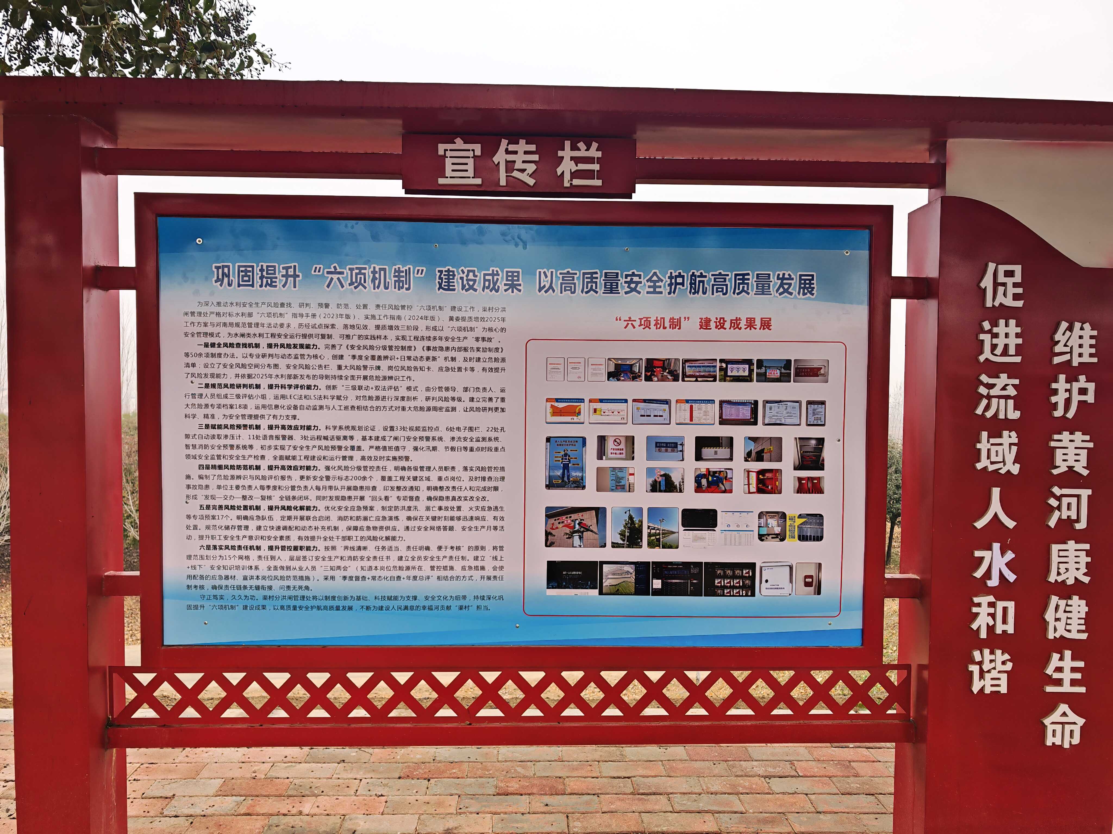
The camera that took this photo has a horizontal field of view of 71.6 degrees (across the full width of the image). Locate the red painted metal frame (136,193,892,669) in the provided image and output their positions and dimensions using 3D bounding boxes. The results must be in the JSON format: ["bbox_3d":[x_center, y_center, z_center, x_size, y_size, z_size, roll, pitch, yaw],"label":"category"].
[{"bbox_3d":[-0.106,0.051,2.201,2.108,1.317,0.060,0,2,-2],"label":"red painted metal frame"}]

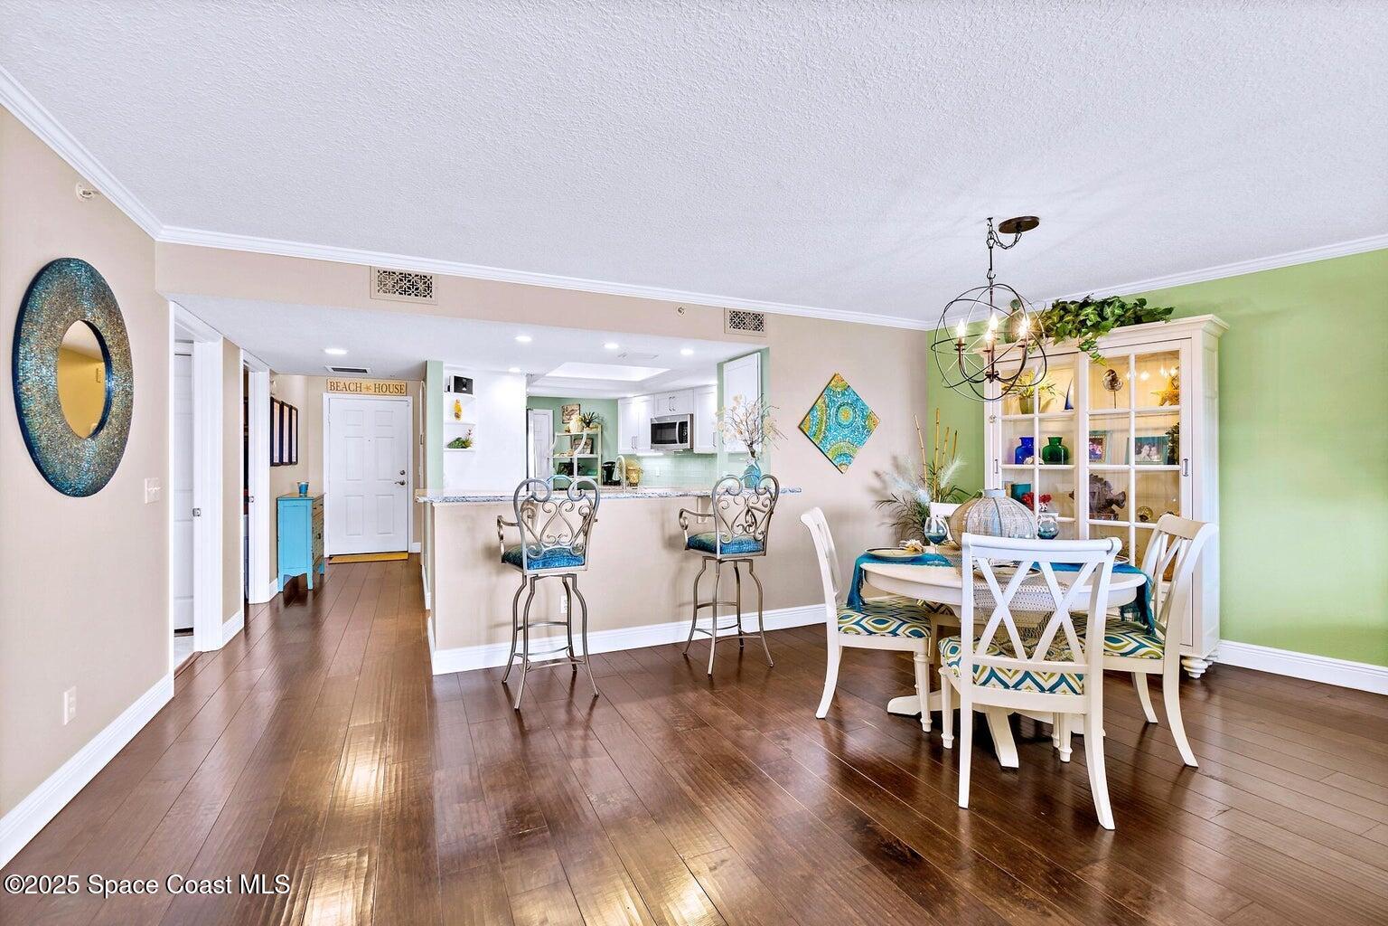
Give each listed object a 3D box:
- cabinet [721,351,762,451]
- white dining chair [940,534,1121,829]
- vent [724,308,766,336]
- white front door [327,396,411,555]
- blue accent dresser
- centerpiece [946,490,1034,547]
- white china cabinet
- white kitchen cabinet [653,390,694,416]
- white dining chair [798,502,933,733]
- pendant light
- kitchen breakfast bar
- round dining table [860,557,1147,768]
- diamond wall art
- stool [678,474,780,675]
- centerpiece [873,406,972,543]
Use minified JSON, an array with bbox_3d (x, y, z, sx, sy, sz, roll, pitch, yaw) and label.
[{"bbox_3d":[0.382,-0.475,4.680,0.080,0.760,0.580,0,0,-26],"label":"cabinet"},{"bbox_3d":[1.249,0.750,2.224,0.500,0.980,0.560,0,0,16],"label":"white dining chair"},{"bbox_3d":[0.376,-1.025,4.220,0.350,0.188,0.020,0,0,-23],"label":"vent"},{"bbox_3d":[-4.330,0.195,7.700,0.940,2.060,0.050,0,0,-25],"label":"white front door"},{"bbox_3d":[-4.053,0.797,6.013,0.290,0.885,0.900,0,0,-26],"label":"blue accent dresser"},{"bbox_3d":[1.437,0.304,2.800,0.375,0.352,0.375,0,0,16],"label":"centerpiece"},{"bbox_3d":[2.634,0.210,3.858,0.490,2.060,1.300,0,0,-41],"label":"white china cabinet"},{"bbox_3d":[-0.128,-0.716,7.208,0.331,0.311,0.765,0,0,-41],"label":"white kitchen cabinet"},{"bbox_3d":[0.888,0.749,2.989,0.592,0.999,0.482,0,0,16],"label":"white dining chair"},{"bbox_3d":[1.419,-0.726,2.769,0.532,0.884,0.532,0,0,27],"label":"pendant light"},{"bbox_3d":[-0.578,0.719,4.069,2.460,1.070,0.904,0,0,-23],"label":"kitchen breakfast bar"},{"bbox_3d":[1.420,0.860,2.790,1.210,0.760,1.210,0,0,16],"label":"round dining table"},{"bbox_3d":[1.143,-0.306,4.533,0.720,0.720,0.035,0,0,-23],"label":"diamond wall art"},{"bbox_3d":[0.208,0.654,3.674,0.472,1.195,0.542,0,0,-23],"label":"stool"},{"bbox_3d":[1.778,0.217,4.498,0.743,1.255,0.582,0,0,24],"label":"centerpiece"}]

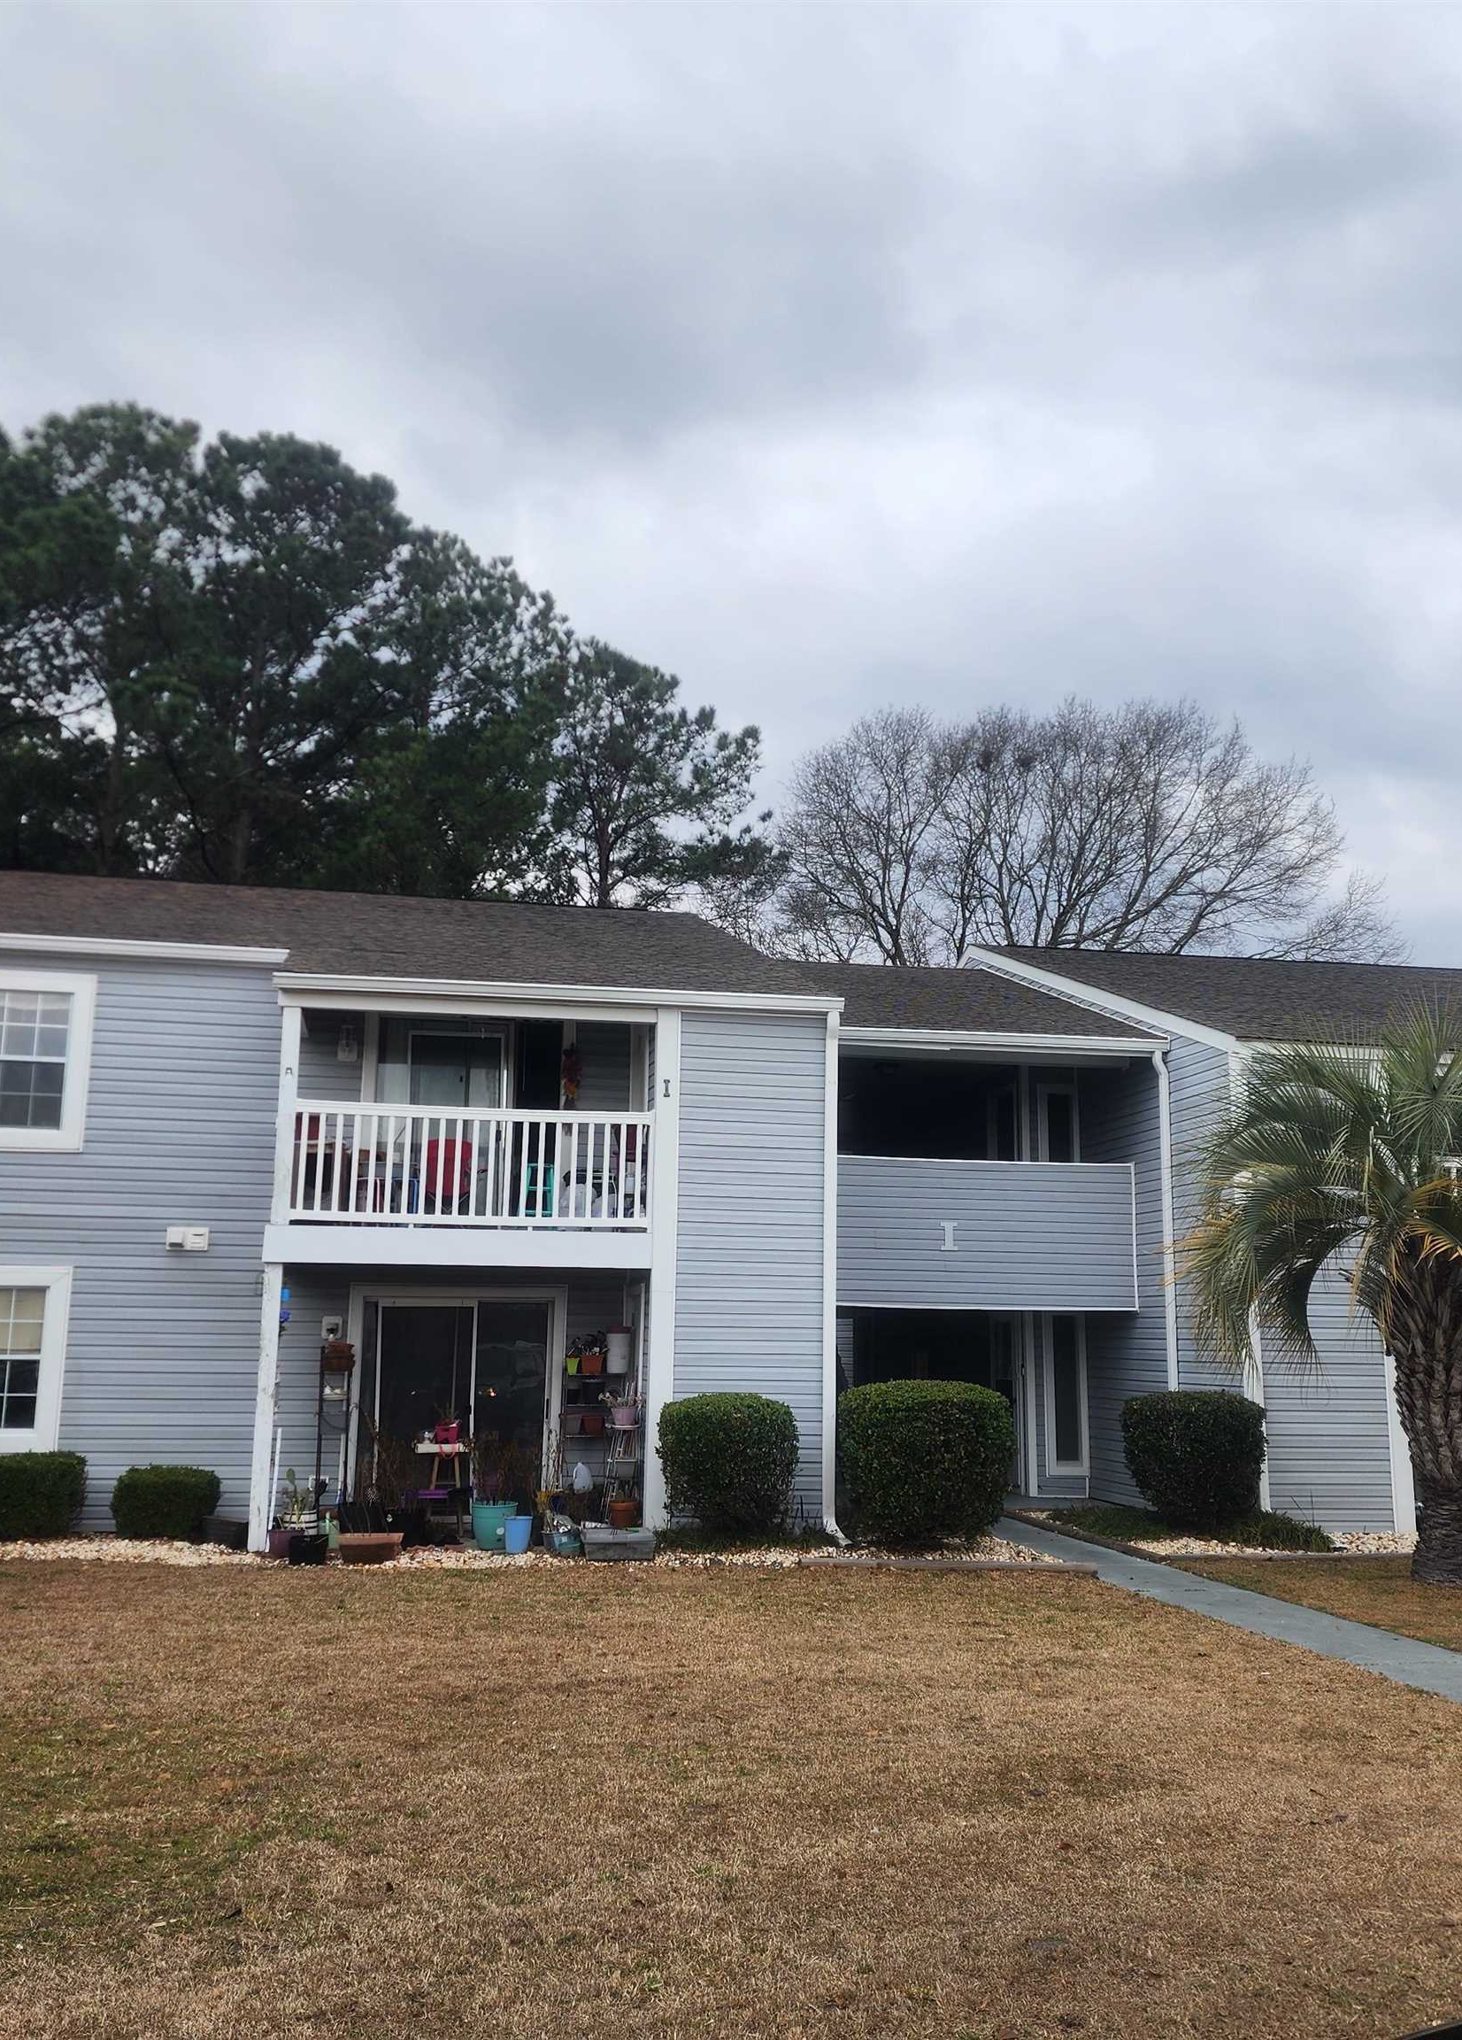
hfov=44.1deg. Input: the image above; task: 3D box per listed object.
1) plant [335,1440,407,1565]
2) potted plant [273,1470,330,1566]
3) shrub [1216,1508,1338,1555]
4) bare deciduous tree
[{"bbox_3d":[-2.951,3.951,14.843,0.560,0.962,0.450,3,-11,-9],"label":"plant"},{"bbox_3d":[-3.494,4.046,14.730,0.440,0.740,0.420,3,-11,-9],"label":"potted plant"},{"bbox_3d":[4.944,4.660,16.463,0.970,0.340,0.750,3,-11,-9],"label":"shrub"},{"bbox_3d":[7.060,0.852,35.808,12.704,15.333,10.500,-1,-11,11],"label":"bare deciduous tree"}]

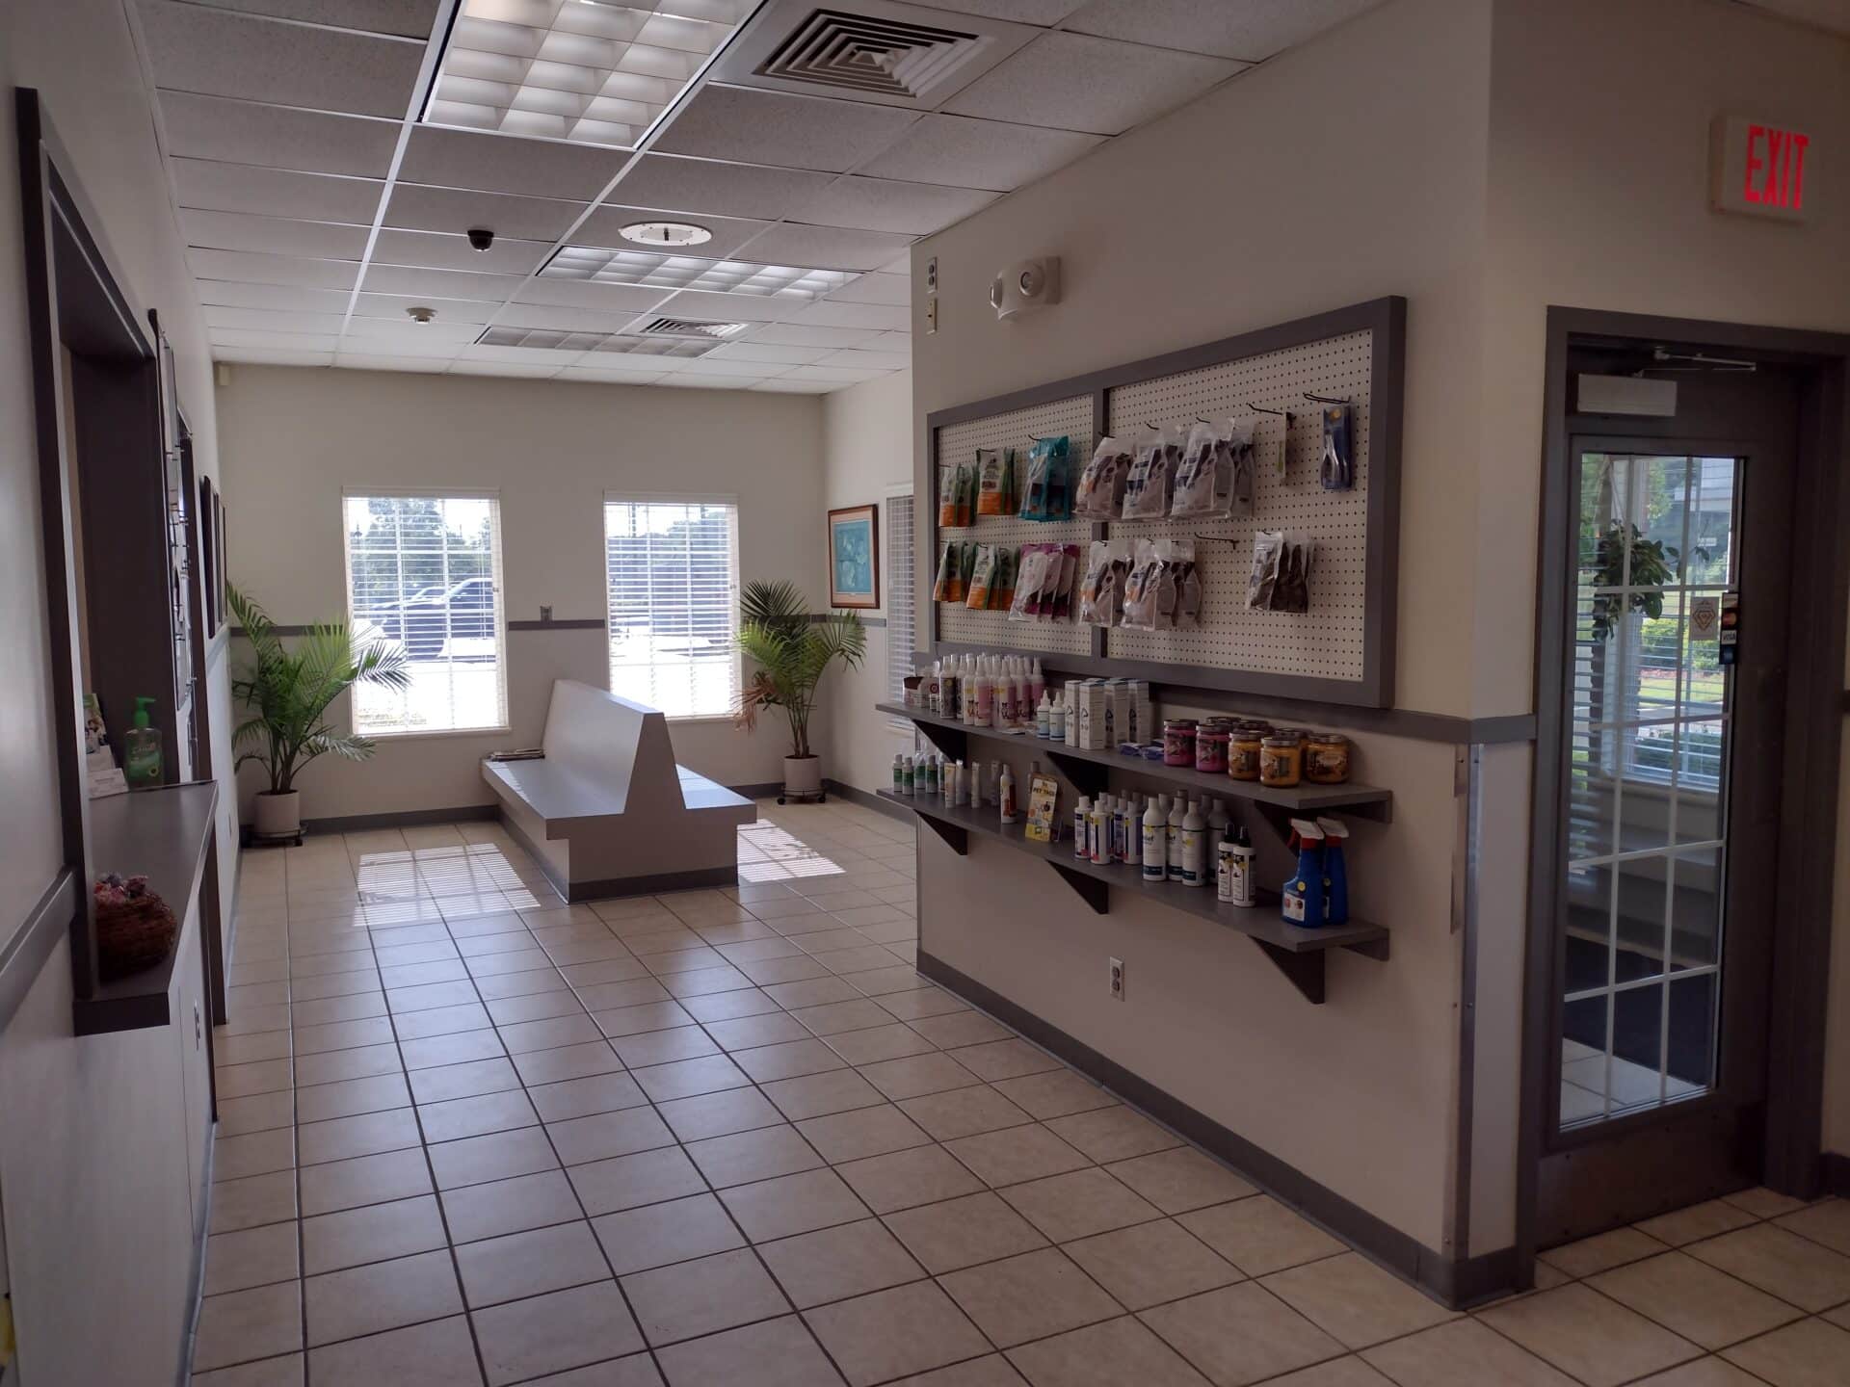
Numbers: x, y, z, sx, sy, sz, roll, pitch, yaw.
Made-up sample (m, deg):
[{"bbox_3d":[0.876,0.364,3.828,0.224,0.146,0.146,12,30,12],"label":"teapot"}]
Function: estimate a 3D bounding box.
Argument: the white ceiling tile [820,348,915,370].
[{"bbox_3d":[-0.272,-1.841,7.932,0.550,0.020,0.600,-3,6,-25],"label":"white ceiling tile"}]

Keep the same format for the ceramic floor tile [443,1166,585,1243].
[{"bbox_3d":[-0.995,1.236,3.469,0.305,0.010,0.305,-3,5,-25],"label":"ceramic floor tile"}]

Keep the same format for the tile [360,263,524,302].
[{"bbox_3d":[-1.949,-1.662,5.823,0.602,0.018,0.602,-3,6,-24],"label":"tile"}]

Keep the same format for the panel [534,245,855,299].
[{"bbox_3d":[-0.876,-1.680,5.662,1.210,0.070,0.605,-3,5,-25],"label":"panel"}]

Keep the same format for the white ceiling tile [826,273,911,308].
[{"bbox_3d":[-0.032,-1.686,6.026,0.602,0.018,0.602,-3,6,-24],"label":"white ceiling tile"}]

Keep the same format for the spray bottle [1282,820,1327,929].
[{"bbox_3d":[0.827,0.390,3.157,0.062,0.222,0.108,-3,5,-25],"label":"spray bottle"}]

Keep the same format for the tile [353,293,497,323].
[{"bbox_3d":[-2.202,-1.705,6.376,0.602,0.018,0.602,-3,6,-24],"label":"tile"}]

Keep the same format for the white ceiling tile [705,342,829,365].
[{"bbox_3d":[-0.797,-1.827,7.691,0.600,0.020,0.600,-3,5,-25],"label":"white ceiling tile"}]

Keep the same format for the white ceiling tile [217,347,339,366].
[{"bbox_3d":[-3.484,-1.810,7.738,0.590,0.015,0.600,-3,5,-25],"label":"white ceiling tile"}]

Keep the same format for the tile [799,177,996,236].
[{"bbox_3d":[-0.111,-1.576,4.654,0.534,0.018,0.602,-3,6,-24],"label":"tile"}]

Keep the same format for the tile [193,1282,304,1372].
[{"bbox_3d":[-1.361,1.278,2.914,0.195,0.010,0.310,-3,5,-24],"label":"tile"}]

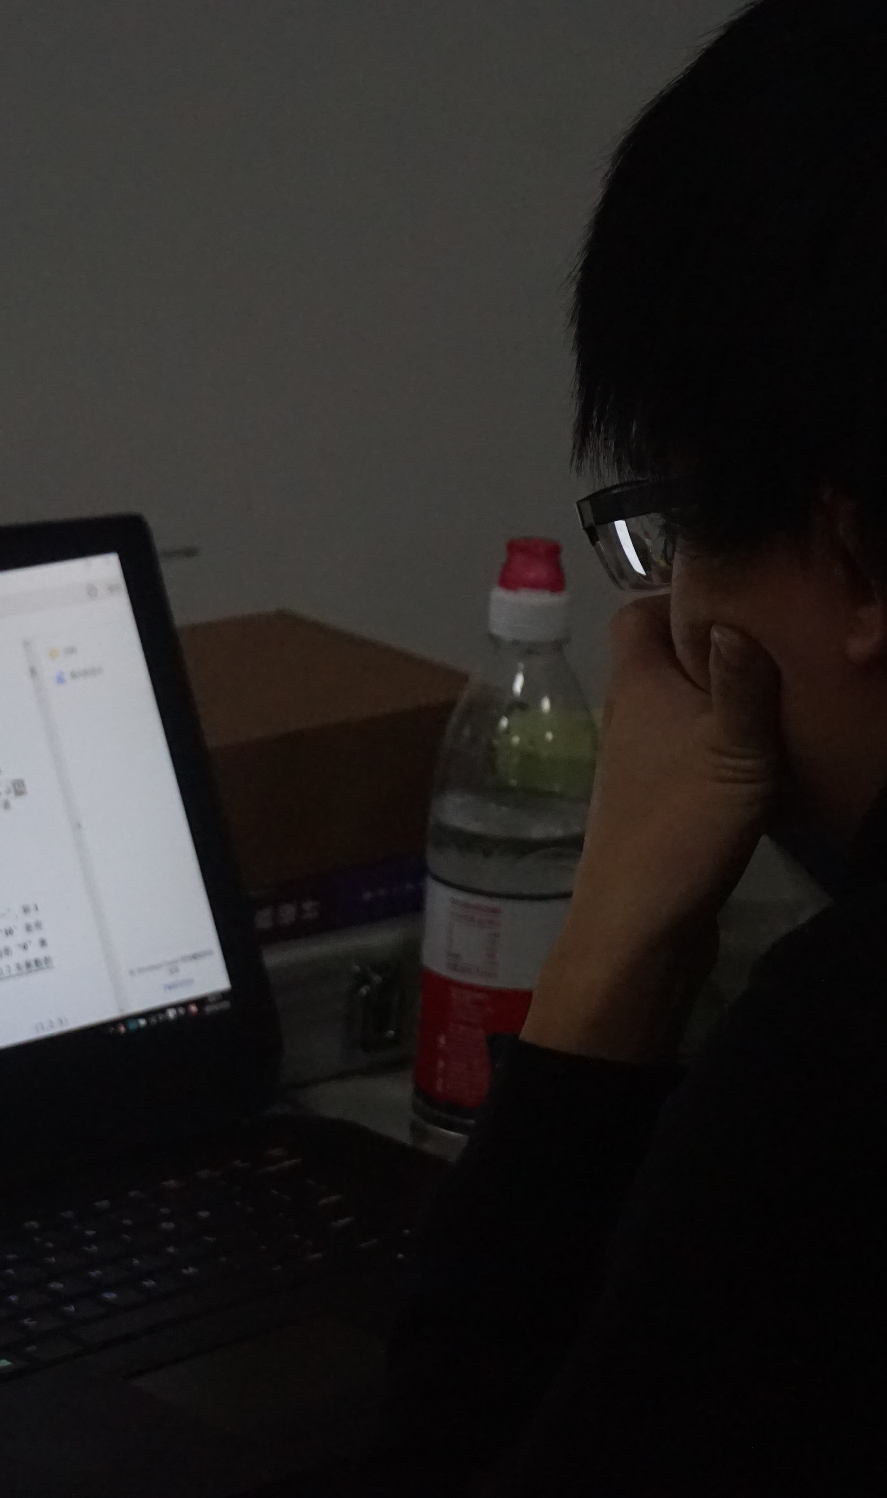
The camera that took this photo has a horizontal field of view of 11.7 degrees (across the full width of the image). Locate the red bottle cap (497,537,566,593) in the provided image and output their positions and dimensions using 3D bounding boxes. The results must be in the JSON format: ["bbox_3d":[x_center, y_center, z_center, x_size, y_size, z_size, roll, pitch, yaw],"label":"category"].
[{"bbox_3d":[0.035,-0.073,1.720,0.026,0.019,0.026,4,16,0],"label":"red bottle cap"}]

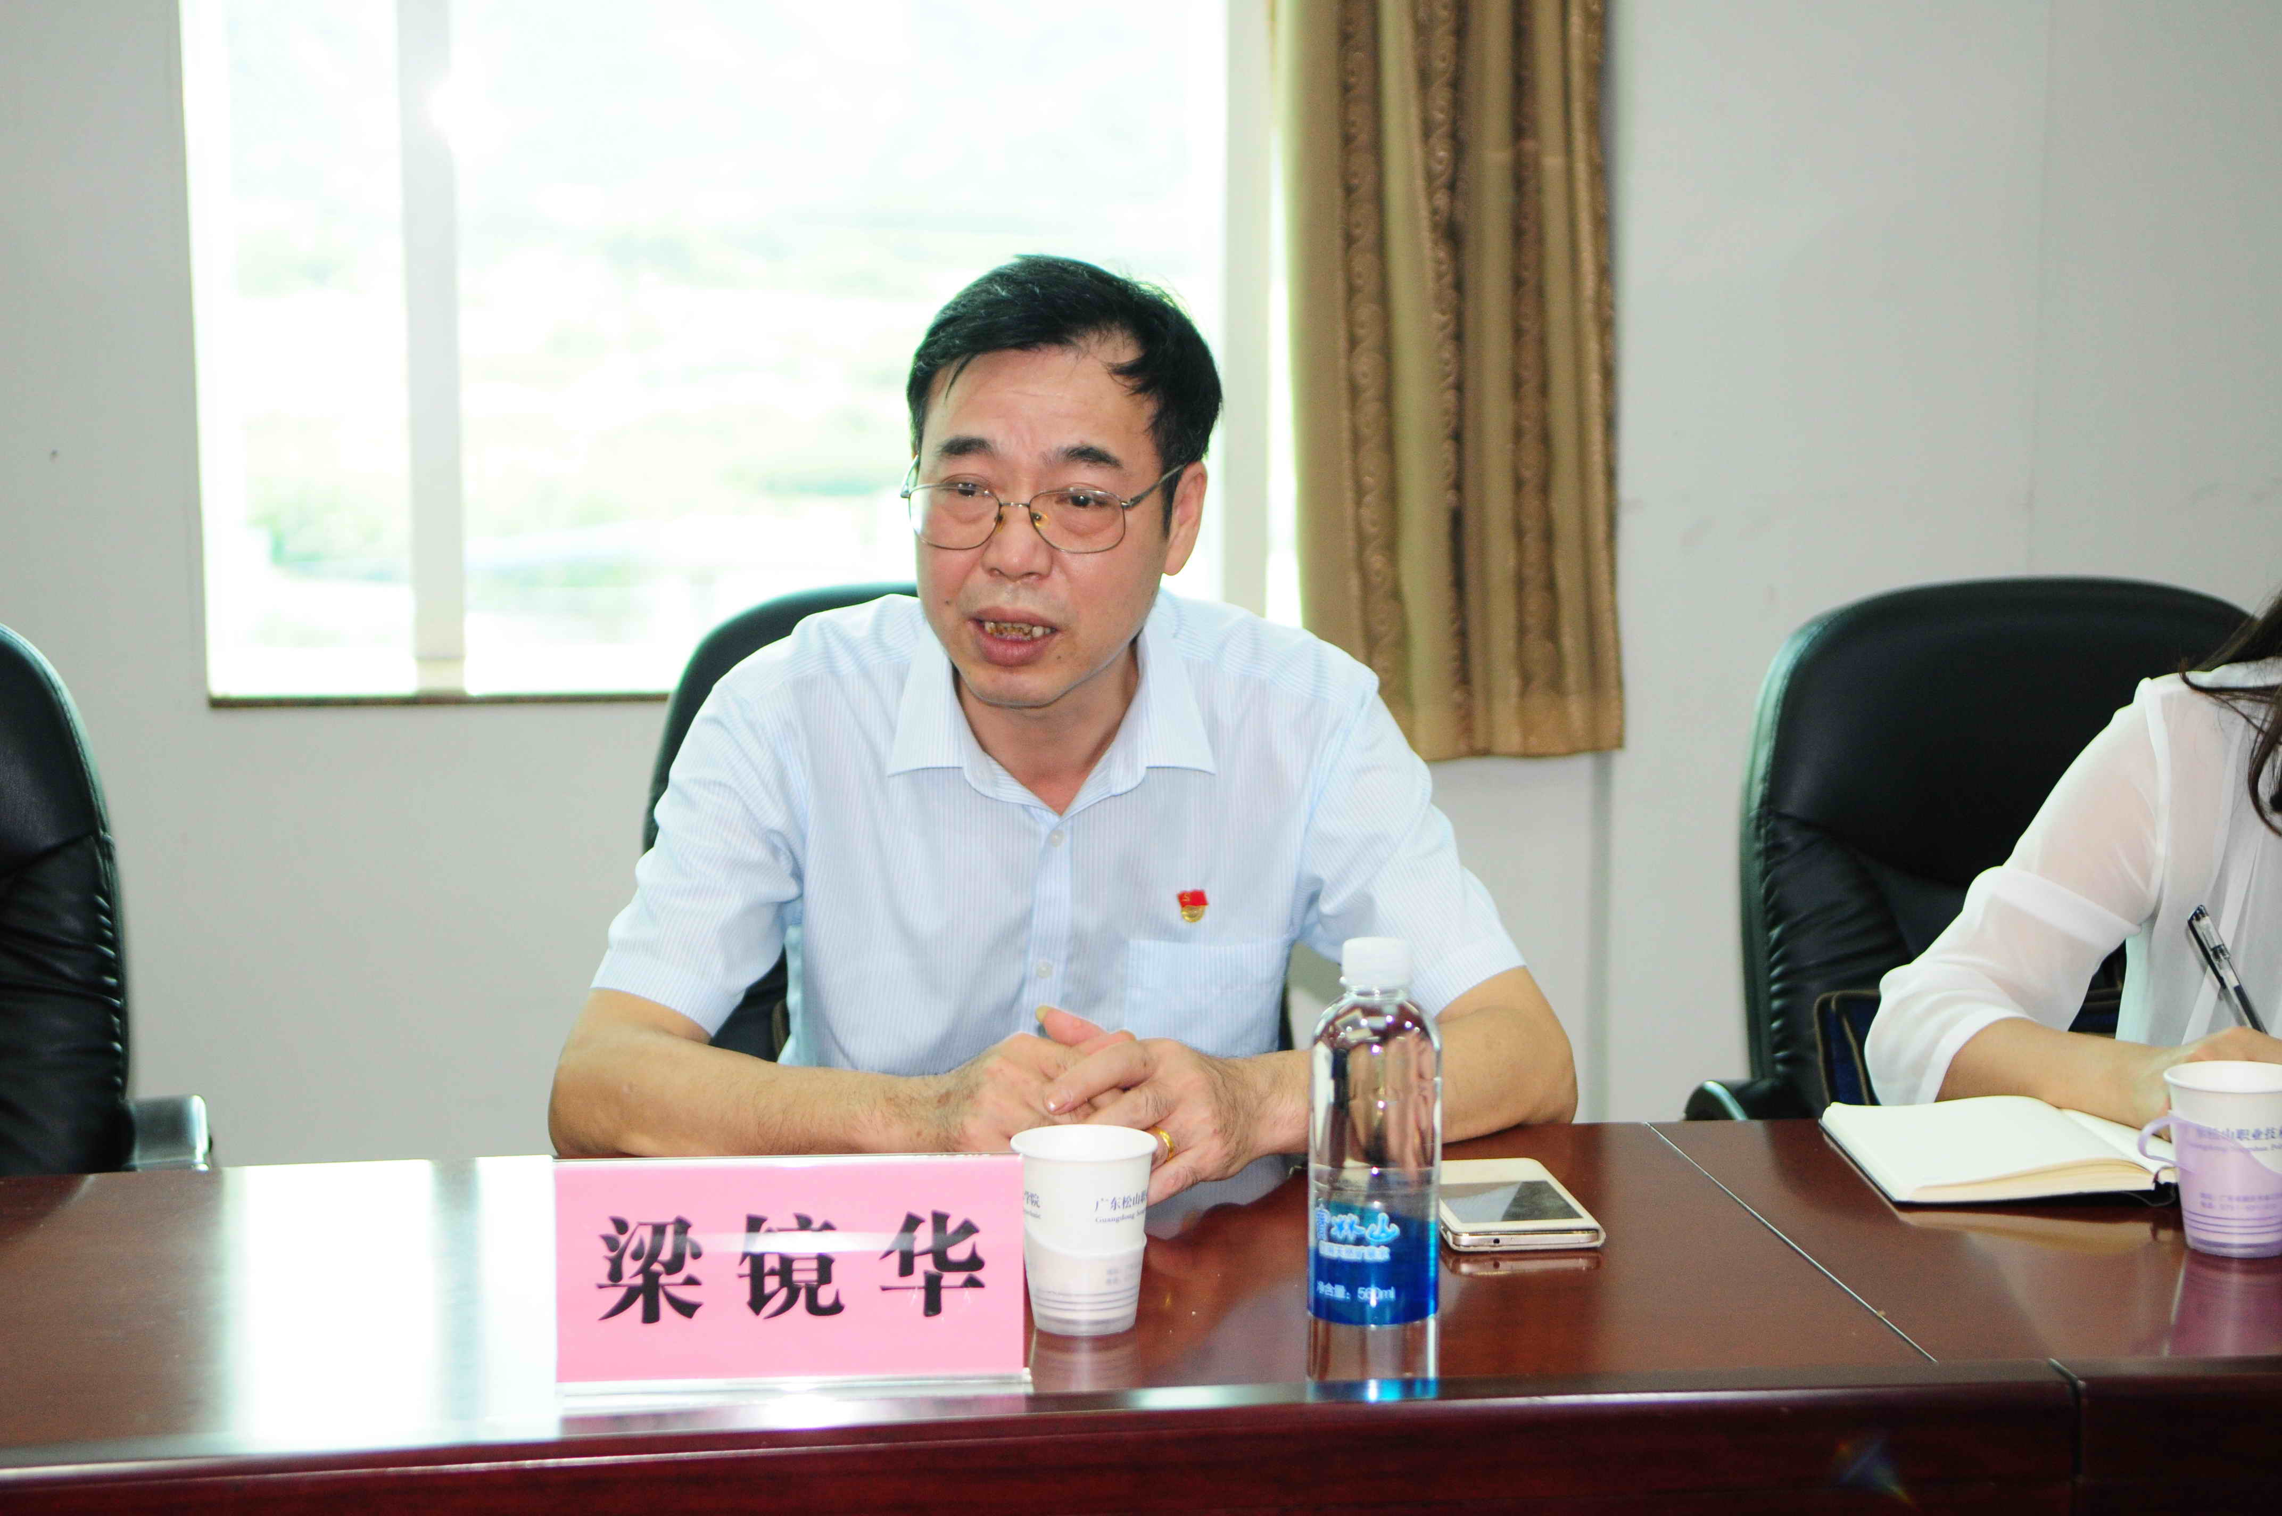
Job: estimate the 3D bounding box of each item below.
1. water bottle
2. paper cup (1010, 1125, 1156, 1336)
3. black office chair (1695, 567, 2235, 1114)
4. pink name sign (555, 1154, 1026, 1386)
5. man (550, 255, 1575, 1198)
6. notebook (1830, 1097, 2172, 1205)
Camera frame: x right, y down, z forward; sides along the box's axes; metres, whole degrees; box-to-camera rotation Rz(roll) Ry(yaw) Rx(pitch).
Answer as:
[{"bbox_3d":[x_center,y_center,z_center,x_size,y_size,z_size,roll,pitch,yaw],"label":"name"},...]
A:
[{"bbox_3d":[0.112,0.190,2.024,0.063,0.210,0.063,0,9,0],"label":"water bottle"},{"bbox_3d":[-0.028,0.237,2.110,0.073,0.092,0.073,0,9,0],"label":"paper cup"},{"bbox_3d":[0.701,0.391,2.984,0.620,1.020,0.650,-1,9,-7],"label":"black office chair"},{"bbox_3d":[-0.167,0.240,2.028,0.224,0.110,0.055,-1,9,-3],"label":"pink name sign"},{"bbox_3d":[-0.039,0.318,2.608,0.600,1.290,0.620,-1,9,-3],"label":"man"},{"bbox_3d":[0.558,0.219,2.457,0.295,0.020,0.200,-1,9,-6],"label":"notebook"}]

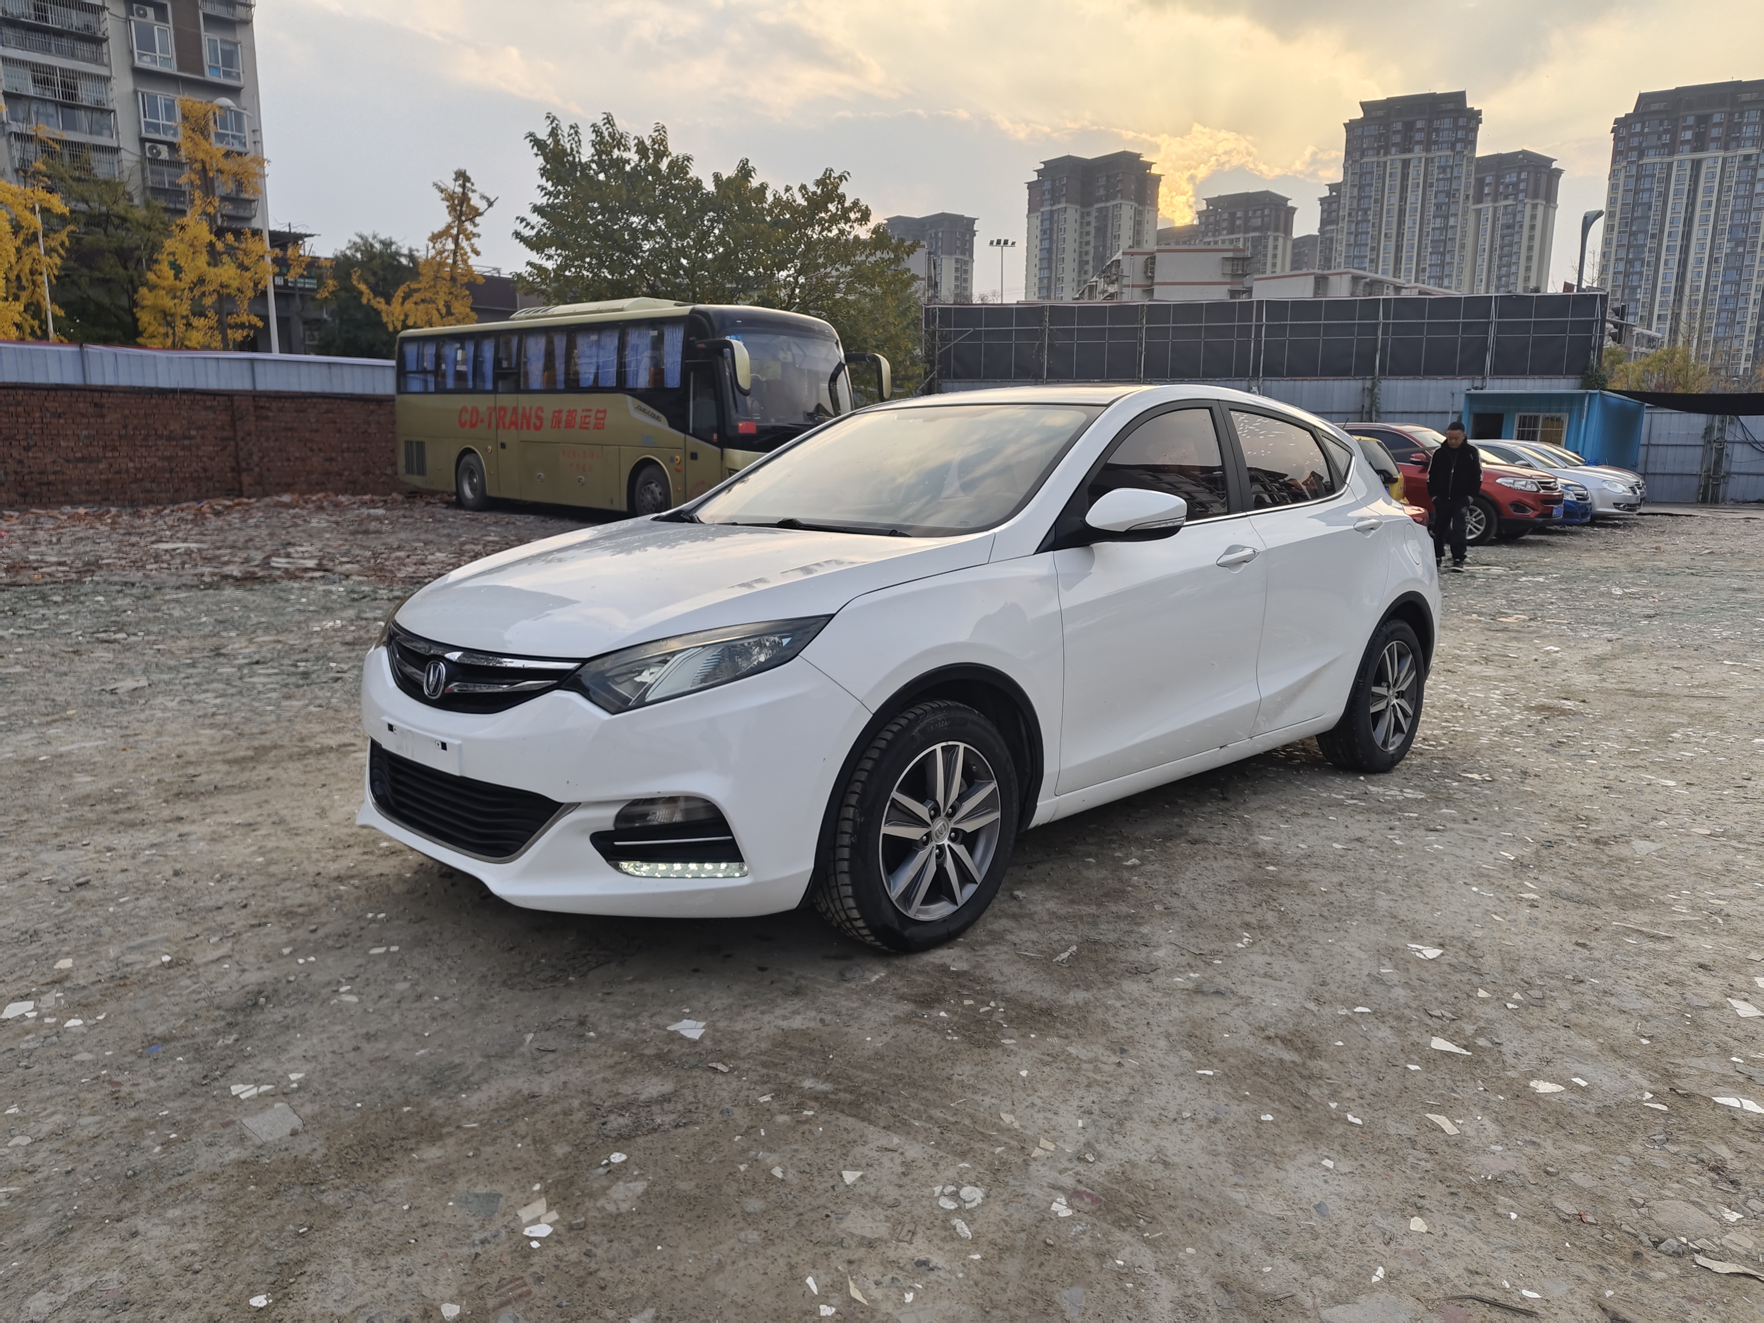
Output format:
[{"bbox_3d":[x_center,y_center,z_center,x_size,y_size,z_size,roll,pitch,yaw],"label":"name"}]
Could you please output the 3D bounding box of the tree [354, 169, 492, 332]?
[{"bbox_3d":[-13.518,-9.918,34.765,4.042,8.709,3.840,-3,11,-20],"label":"tree"}]

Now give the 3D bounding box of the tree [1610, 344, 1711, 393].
[{"bbox_3d":[40.427,-12.803,60.679,5.364,6.623,5.096,8,13,32],"label":"tree"}]

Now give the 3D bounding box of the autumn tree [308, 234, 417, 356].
[{"bbox_3d":[-16.285,-9.502,36.886,3.700,7.630,3.700,-4,11,-23],"label":"autumn tree"}]

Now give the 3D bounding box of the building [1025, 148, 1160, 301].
[{"bbox_3d":[66.509,-115.335,380.022,28.900,92.000,31.300,-8,14,-39],"label":"building"}]

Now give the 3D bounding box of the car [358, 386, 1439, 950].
[{"bbox_3d":[0.508,-0.259,4.316,4.475,1.490,1.830,-8,14,-43],"label":"car"}]

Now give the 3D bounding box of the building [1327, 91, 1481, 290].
[{"bbox_3d":[135.916,-99.284,305.703,31.600,88.700,18.000,7,12,31],"label":"building"}]

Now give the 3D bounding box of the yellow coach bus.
[{"bbox_3d":[-4.643,-4.138,19.563,9.771,3.420,2.473,11,14,41],"label":"yellow coach bus"}]

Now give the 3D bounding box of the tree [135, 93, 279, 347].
[{"bbox_3d":[-18.233,-9.811,31.744,4.000,10.090,4.000,-5,12,-29],"label":"tree"}]

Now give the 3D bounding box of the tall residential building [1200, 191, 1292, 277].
[{"bbox_3d":[129.920,-122.799,430.939,28.000,88.835,24.000,10,14,40],"label":"tall residential building"}]

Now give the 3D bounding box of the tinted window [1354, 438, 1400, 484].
[{"bbox_3d":[6.252,-2.575,15.000,1.100,0.580,0.100,-10,-16,-43],"label":"tinted window"}]

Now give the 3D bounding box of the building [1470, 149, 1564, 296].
[{"bbox_3d":[192.819,-112.446,378.486,25.000,90.034,28.000,-8,14,-39],"label":"building"}]

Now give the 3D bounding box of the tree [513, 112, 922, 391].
[{"bbox_3d":[-3.834,-8.260,27.446,9.392,8.487,8.922,0,11,-8],"label":"tree"}]

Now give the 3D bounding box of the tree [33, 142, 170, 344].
[{"bbox_3d":[-22.449,-9.889,33.763,4.100,9.430,4.100,-6,12,-32],"label":"tree"}]

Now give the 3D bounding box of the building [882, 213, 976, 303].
[{"bbox_3d":[18.886,-126.701,455.012,30.000,83.819,20.000,11,15,43],"label":"building"}]

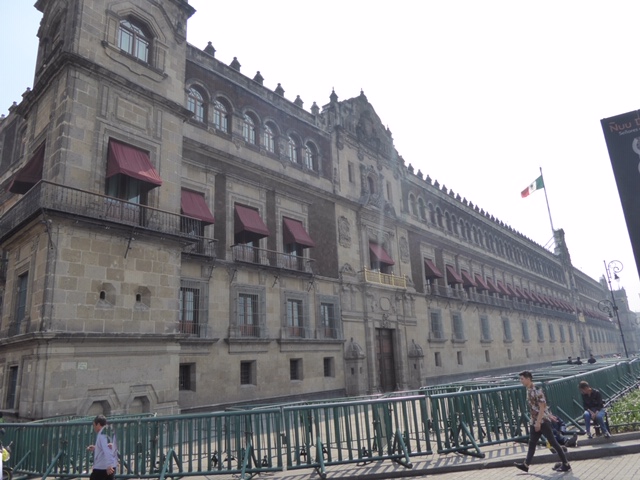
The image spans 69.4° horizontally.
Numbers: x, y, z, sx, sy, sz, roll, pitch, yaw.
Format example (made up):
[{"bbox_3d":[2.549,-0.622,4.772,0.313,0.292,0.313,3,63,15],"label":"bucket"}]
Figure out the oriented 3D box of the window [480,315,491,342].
[{"bbox_3d":[19.293,10.291,53.825,0.300,2.850,2.200,-15,-19,36],"label":"window"}]

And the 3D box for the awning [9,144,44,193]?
[{"bbox_3d":[-11.615,-2.915,18.186,1.650,1.800,0.920,-15,-19,39],"label":"awning"}]

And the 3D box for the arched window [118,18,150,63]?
[{"bbox_3d":[-9.099,-9.945,22.777,0.350,2.200,1.670,-16,-19,36],"label":"arched window"}]

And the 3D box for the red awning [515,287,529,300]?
[{"bbox_3d":[27.612,7.179,63.300,0.850,1.620,1.700,-15,-19,36],"label":"red awning"}]

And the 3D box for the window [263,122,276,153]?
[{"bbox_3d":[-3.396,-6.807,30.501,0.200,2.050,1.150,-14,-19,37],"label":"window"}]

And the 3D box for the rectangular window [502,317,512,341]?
[{"bbox_3d":[24.361,11.674,59.991,0.300,2.850,2.200,-15,-19,36],"label":"rectangular window"}]

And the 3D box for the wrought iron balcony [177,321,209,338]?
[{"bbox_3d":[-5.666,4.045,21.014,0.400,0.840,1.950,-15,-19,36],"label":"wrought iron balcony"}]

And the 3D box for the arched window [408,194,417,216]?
[{"bbox_3d":[8.875,-3.355,44.288,0.350,2.250,1.150,-16,-19,36],"label":"arched window"}]

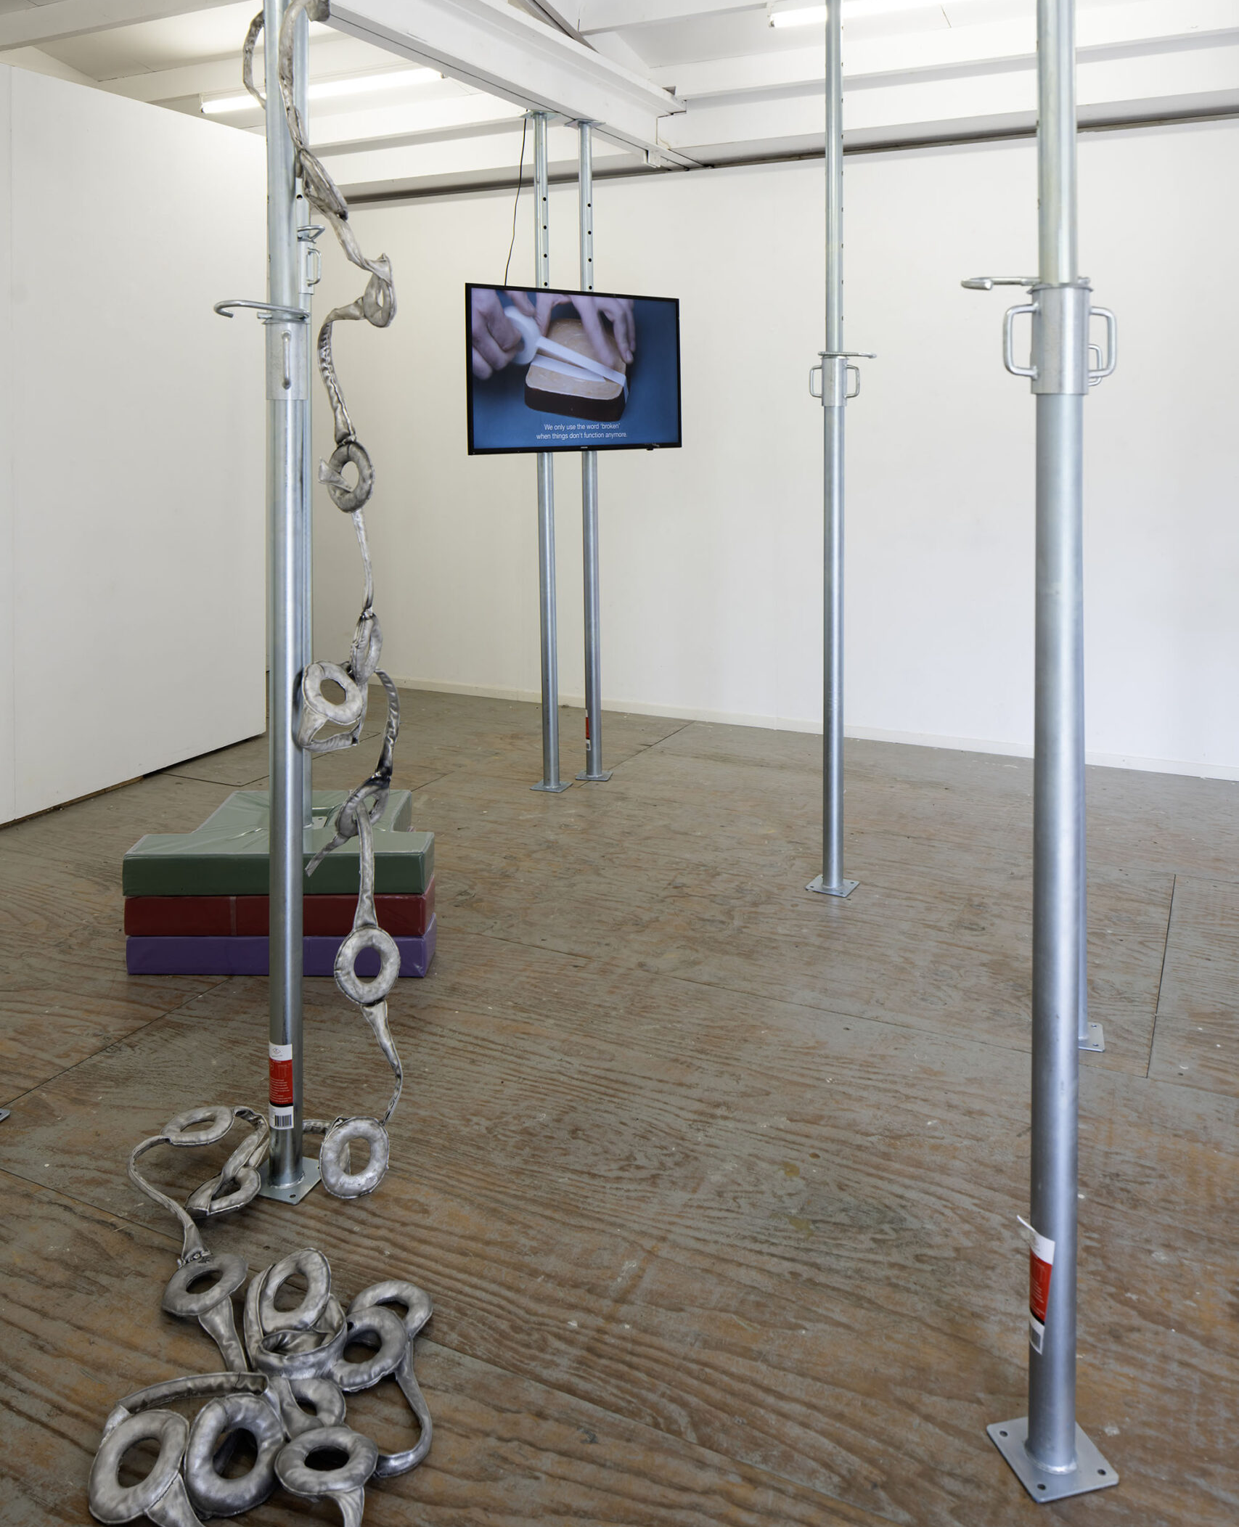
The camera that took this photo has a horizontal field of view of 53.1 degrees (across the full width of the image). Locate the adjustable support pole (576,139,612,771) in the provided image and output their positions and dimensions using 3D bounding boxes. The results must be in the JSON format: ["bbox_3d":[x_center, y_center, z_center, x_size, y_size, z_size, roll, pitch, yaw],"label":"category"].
[{"bbox_3d":[-0.106,-1.134,4.500,0.130,2.390,0.130,-1,1,12],"label":"adjustable support pole"}]

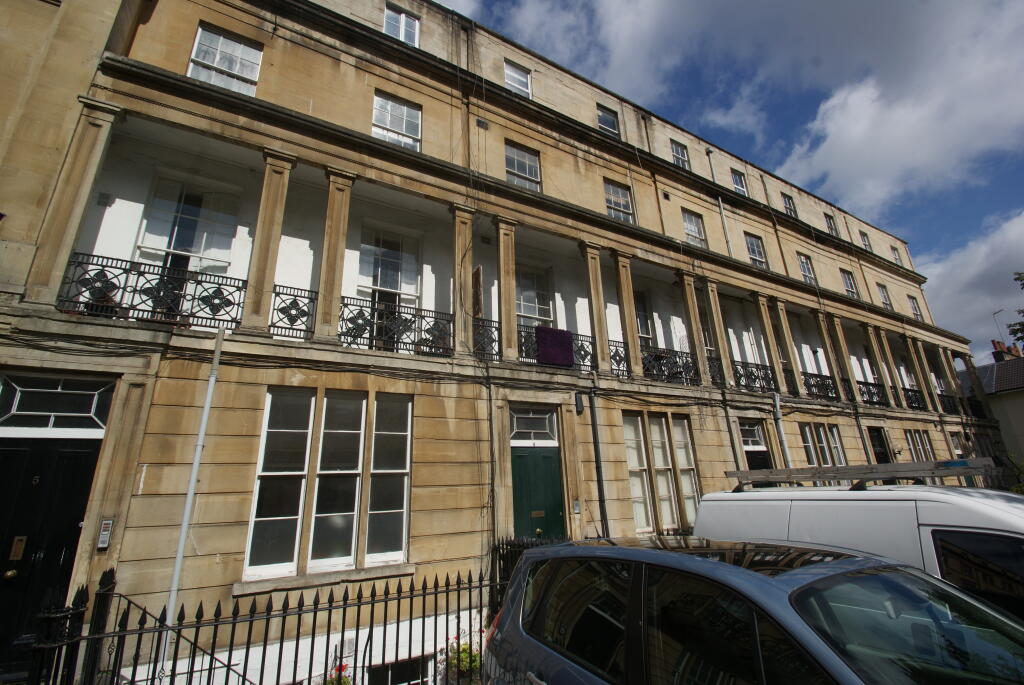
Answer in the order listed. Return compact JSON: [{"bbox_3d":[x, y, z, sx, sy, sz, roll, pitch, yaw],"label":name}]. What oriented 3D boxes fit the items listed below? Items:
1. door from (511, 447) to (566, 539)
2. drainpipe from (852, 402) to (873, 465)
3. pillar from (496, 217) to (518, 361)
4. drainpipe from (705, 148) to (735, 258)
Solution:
[{"bbox_3d":[0.452,2.902,7.239,0.979,2.200,0.090,7,-19,-28],"label":"door"},{"bbox_3d":[10.965,3.846,12.902,0.120,3.919,0.120,8,-20,-27],"label":"drainpipe"},{"bbox_3d":[-0.097,-1.058,8.441,0.449,3.016,0.270,8,-20,-27],"label":"pillar"},{"bbox_3d":[6.922,-4.540,14.176,0.180,4.466,0.170,7,-19,-28],"label":"drainpipe"}]

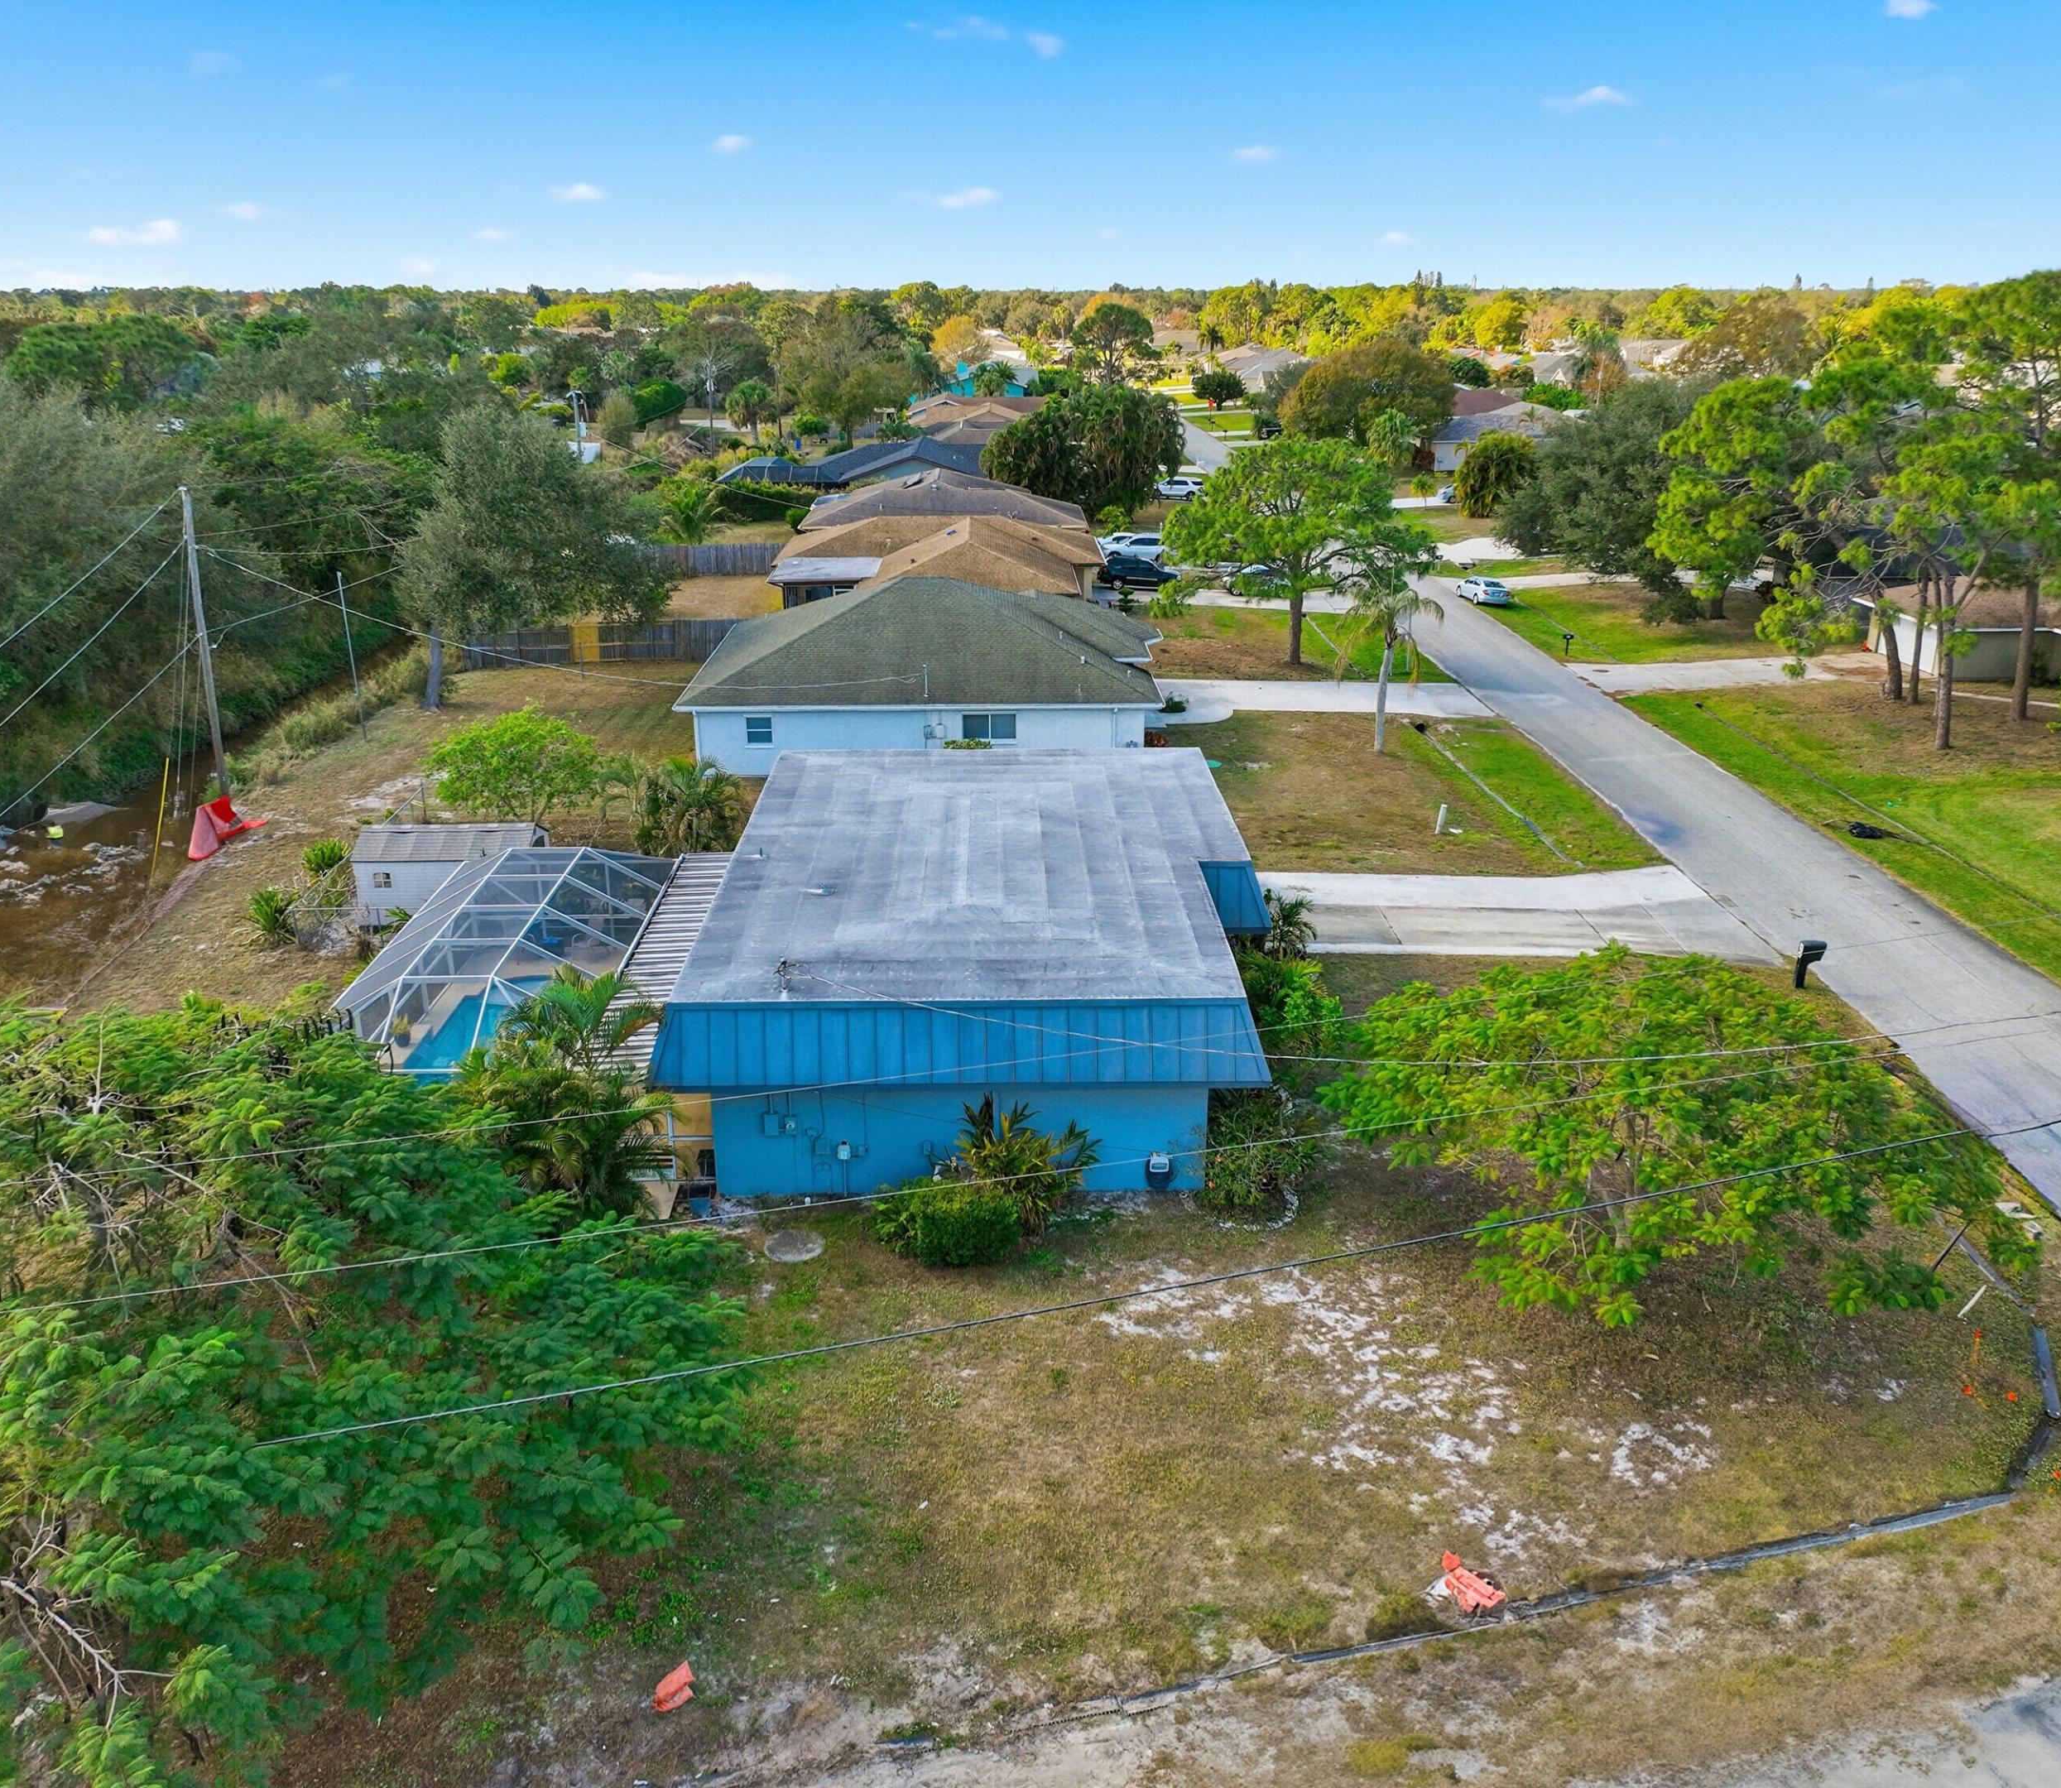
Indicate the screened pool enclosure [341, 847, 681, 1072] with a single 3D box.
[{"bbox_3d":[-11.566,1.857,36.886,5.454,3.499,12.078,0,20,-1],"label":"screened pool enclosure"}]

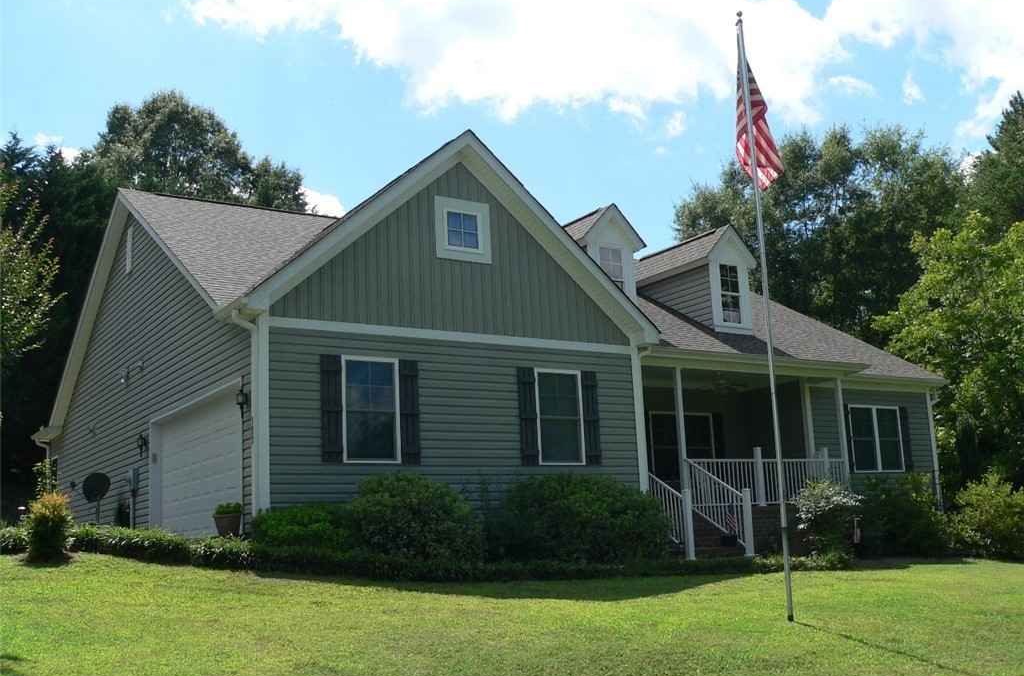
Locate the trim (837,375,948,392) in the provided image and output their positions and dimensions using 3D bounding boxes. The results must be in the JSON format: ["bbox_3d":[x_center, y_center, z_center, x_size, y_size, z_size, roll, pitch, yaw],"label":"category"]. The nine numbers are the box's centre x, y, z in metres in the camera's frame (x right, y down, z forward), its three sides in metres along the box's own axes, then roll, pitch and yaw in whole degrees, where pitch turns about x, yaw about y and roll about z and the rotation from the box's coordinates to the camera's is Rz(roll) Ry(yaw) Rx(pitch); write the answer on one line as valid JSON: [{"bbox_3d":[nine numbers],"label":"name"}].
[{"bbox_3d":[8.888,1.002,24.765,4.200,0.250,0.150,5,-13,-32],"label":"trim"}]

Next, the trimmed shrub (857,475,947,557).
[{"bbox_3d":[8.391,3.841,22.972,1.968,1.715,1.673,5,-13,-32],"label":"trimmed shrub"}]

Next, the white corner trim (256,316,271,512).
[{"bbox_3d":[-3.329,1.071,14.237,0.160,2.900,0.130,5,-13,-32],"label":"white corner trim"}]

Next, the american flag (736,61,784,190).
[{"bbox_3d":[2.985,-2.631,12.794,0.520,1.820,0.320,-6,-12,14],"label":"american flag"}]

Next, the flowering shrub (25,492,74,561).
[{"bbox_3d":[-5.337,2.170,12.302,0.540,0.760,0.540,5,-13,-32],"label":"flowering shrub"}]

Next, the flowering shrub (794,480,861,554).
[{"bbox_3d":[6.130,3.512,20.718,1.237,1.425,1.175,5,-13,-32],"label":"flowering shrub"}]

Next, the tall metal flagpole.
[{"bbox_3d":[2.937,-0.449,12.400,0.075,7.290,0.075,5,-13,-32],"label":"tall metal flagpole"}]

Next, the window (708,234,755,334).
[{"bbox_3d":[4.459,-1.117,21.920,1.150,2.160,0.220,5,-13,-32],"label":"window"}]

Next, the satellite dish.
[{"bbox_3d":[-7.700,2.759,19.625,0.340,0.620,0.640,-8,-13,26],"label":"satellite dish"}]

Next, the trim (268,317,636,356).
[{"bbox_3d":[-0.637,-0.015,16.045,6.250,0.140,0.045,5,-13,-32],"label":"trim"}]

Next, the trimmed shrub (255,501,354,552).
[{"bbox_3d":[-2.588,2.386,13.332,1.298,0.611,1.168,5,-13,-32],"label":"trimmed shrub"}]

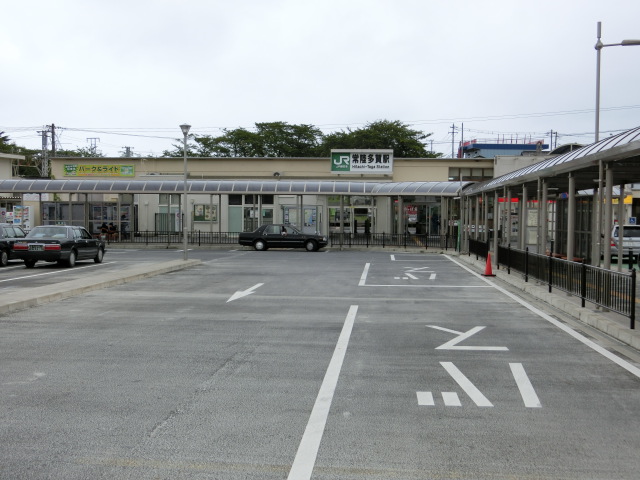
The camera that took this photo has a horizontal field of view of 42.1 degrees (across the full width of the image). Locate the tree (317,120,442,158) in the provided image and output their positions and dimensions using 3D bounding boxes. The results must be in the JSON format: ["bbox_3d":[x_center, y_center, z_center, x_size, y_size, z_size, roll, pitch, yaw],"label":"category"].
[{"bbox_3d":[5.319,-5.185,71.864,9.990,10.110,9.500,1,2,4],"label":"tree"}]

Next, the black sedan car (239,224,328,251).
[{"bbox_3d":[-1.880,-0.153,44.181,4.690,1.430,1.710,1,2,3],"label":"black sedan car"}]

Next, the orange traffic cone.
[{"bbox_3d":[5.218,0.771,25.591,0.380,0.700,0.380,1,2,4],"label":"orange traffic cone"}]

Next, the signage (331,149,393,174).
[{"bbox_3d":[2.479,-4.528,48.300,3.600,1.430,0.350,1,2,4],"label":"signage"}]

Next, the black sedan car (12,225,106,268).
[{"bbox_3d":[-8.984,0.185,29.231,1.710,1.430,4.690,1,2,4],"label":"black sedan car"}]

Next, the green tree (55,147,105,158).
[{"bbox_3d":[-22.226,-4.475,76.892,4.630,7.980,4.800,1,2,4],"label":"green tree"}]

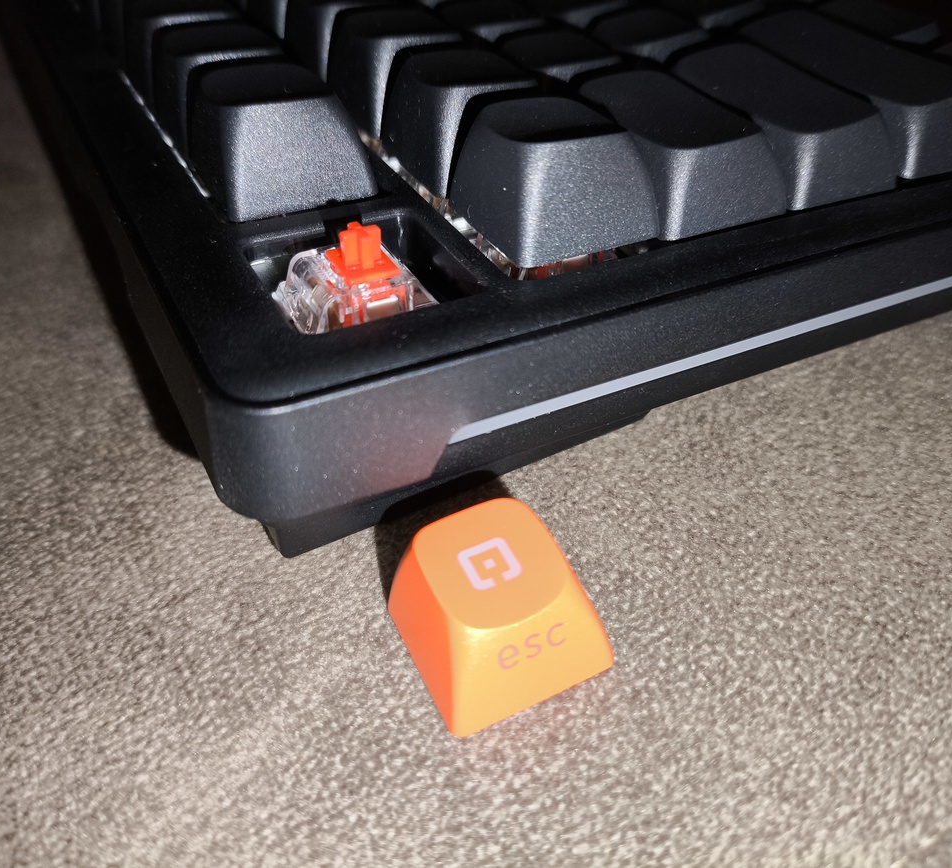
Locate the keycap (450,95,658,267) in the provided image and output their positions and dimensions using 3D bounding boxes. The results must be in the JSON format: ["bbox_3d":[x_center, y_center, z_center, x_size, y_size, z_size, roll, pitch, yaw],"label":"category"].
[{"bbox_3d":[0.009,-0.029,0.093,0.018,0.012,0.018,-17,45,-22],"label":"keycap"}]

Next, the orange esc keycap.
[{"bbox_3d":[0.002,0.017,0.085,0.018,0.012,0.018,-19,46,-16],"label":"orange esc keycap"}]

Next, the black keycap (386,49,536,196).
[{"bbox_3d":[0.000,-0.041,0.105,0.018,0.012,0.018,-17,45,-22],"label":"black keycap"}]

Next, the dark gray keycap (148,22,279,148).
[{"bbox_3d":[-0.032,-0.047,0.110,0.018,0.012,0.018,-17,45,-22],"label":"dark gray keycap"}]

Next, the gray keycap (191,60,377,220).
[{"bbox_3d":[-0.023,-0.035,0.097,0.018,0.012,0.018,-17,45,-22],"label":"gray keycap"}]

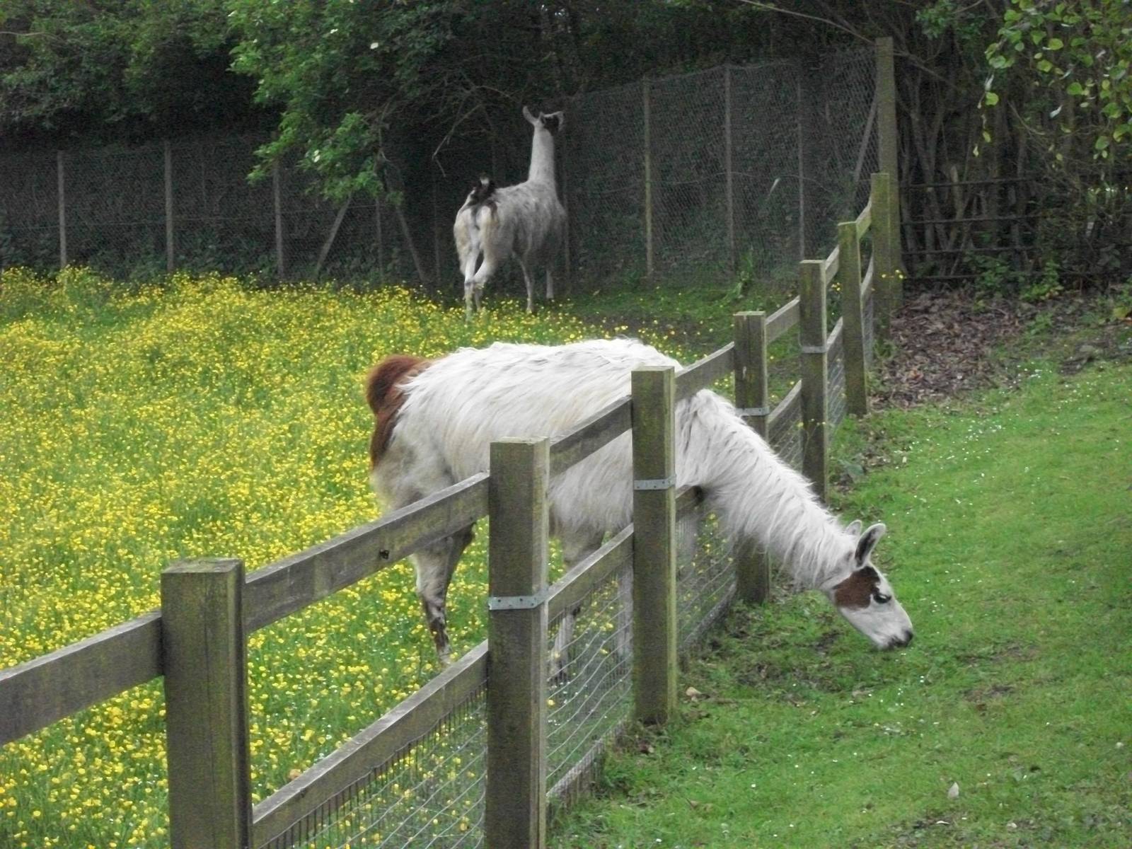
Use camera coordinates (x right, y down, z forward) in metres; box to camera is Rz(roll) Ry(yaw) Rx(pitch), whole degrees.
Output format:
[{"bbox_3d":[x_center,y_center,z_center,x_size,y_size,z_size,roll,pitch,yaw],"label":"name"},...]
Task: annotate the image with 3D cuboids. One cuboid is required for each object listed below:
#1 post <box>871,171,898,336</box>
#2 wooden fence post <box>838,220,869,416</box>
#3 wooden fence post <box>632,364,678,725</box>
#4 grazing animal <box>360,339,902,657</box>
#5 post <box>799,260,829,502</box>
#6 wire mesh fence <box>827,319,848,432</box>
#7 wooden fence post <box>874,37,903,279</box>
[{"bbox_3d":[2.009,-1.073,20.000,0.108,1.070,0.105,0,7,12],"label":"post"},{"bbox_3d":[1.591,-0.586,17.400,0.108,1.080,0.105,0,7,12],"label":"wooden fence post"},{"bbox_3d":[0.282,0.382,9.850,0.108,1.100,0.105,0,7,12],"label":"wooden fence post"},{"bbox_3d":[0.245,0.287,10.550,1.800,1.140,0.480,0,7,7],"label":"grazing animal"},{"bbox_3d":[1.158,-0.200,14.650,0.108,1.110,0.105,0,7,12],"label":"post"},{"bbox_3d":[1.383,-0.166,16.000,0.050,0.720,2.550,0,7,9],"label":"wire mesh fence"},{"bbox_3d":[2.238,-1.766,21.800,0.130,1.850,0.130,0,7,12],"label":"wooden fence post"}]

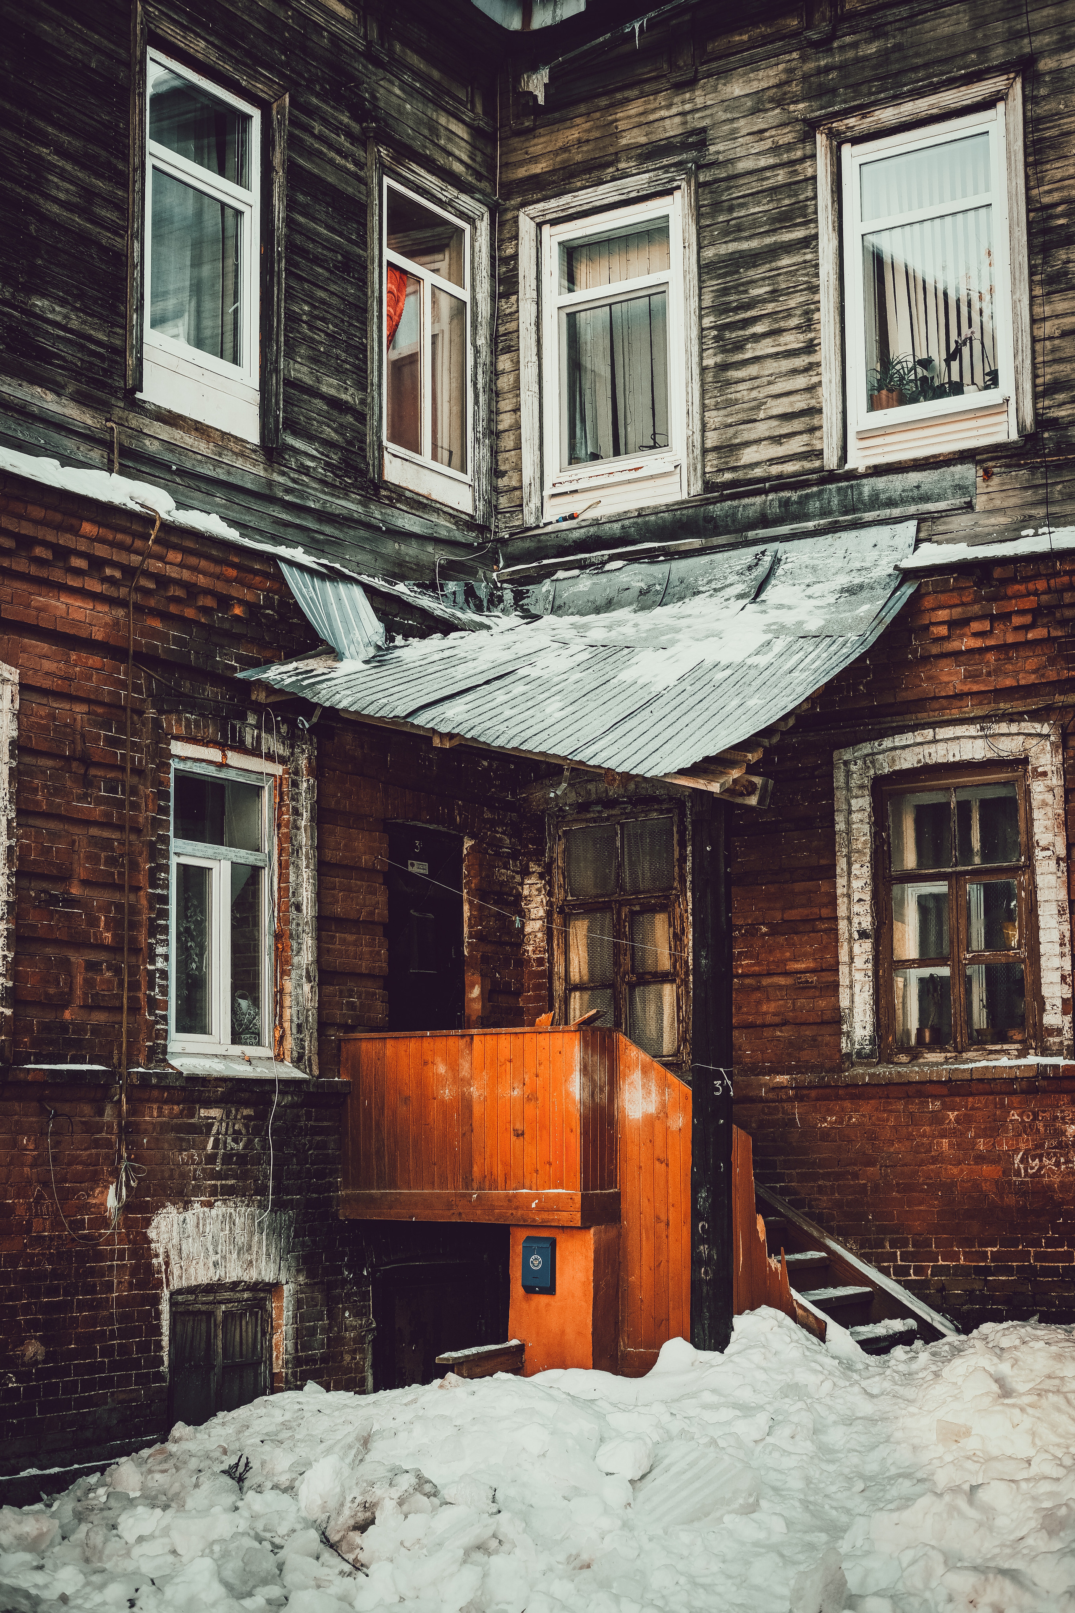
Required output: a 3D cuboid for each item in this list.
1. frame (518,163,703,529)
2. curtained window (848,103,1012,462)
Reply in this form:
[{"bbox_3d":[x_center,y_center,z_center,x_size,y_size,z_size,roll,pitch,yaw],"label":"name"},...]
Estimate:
[{"bbox_3d":[0.507,-3.039,15.900,1.392,2.261,0.150,-6,-10,32],"label":"frame"},{"bbox_3d":[2.432,-3.214,14.708,1.075,2.122,0.100,-6,-10,32],"label":"curtained window"}]

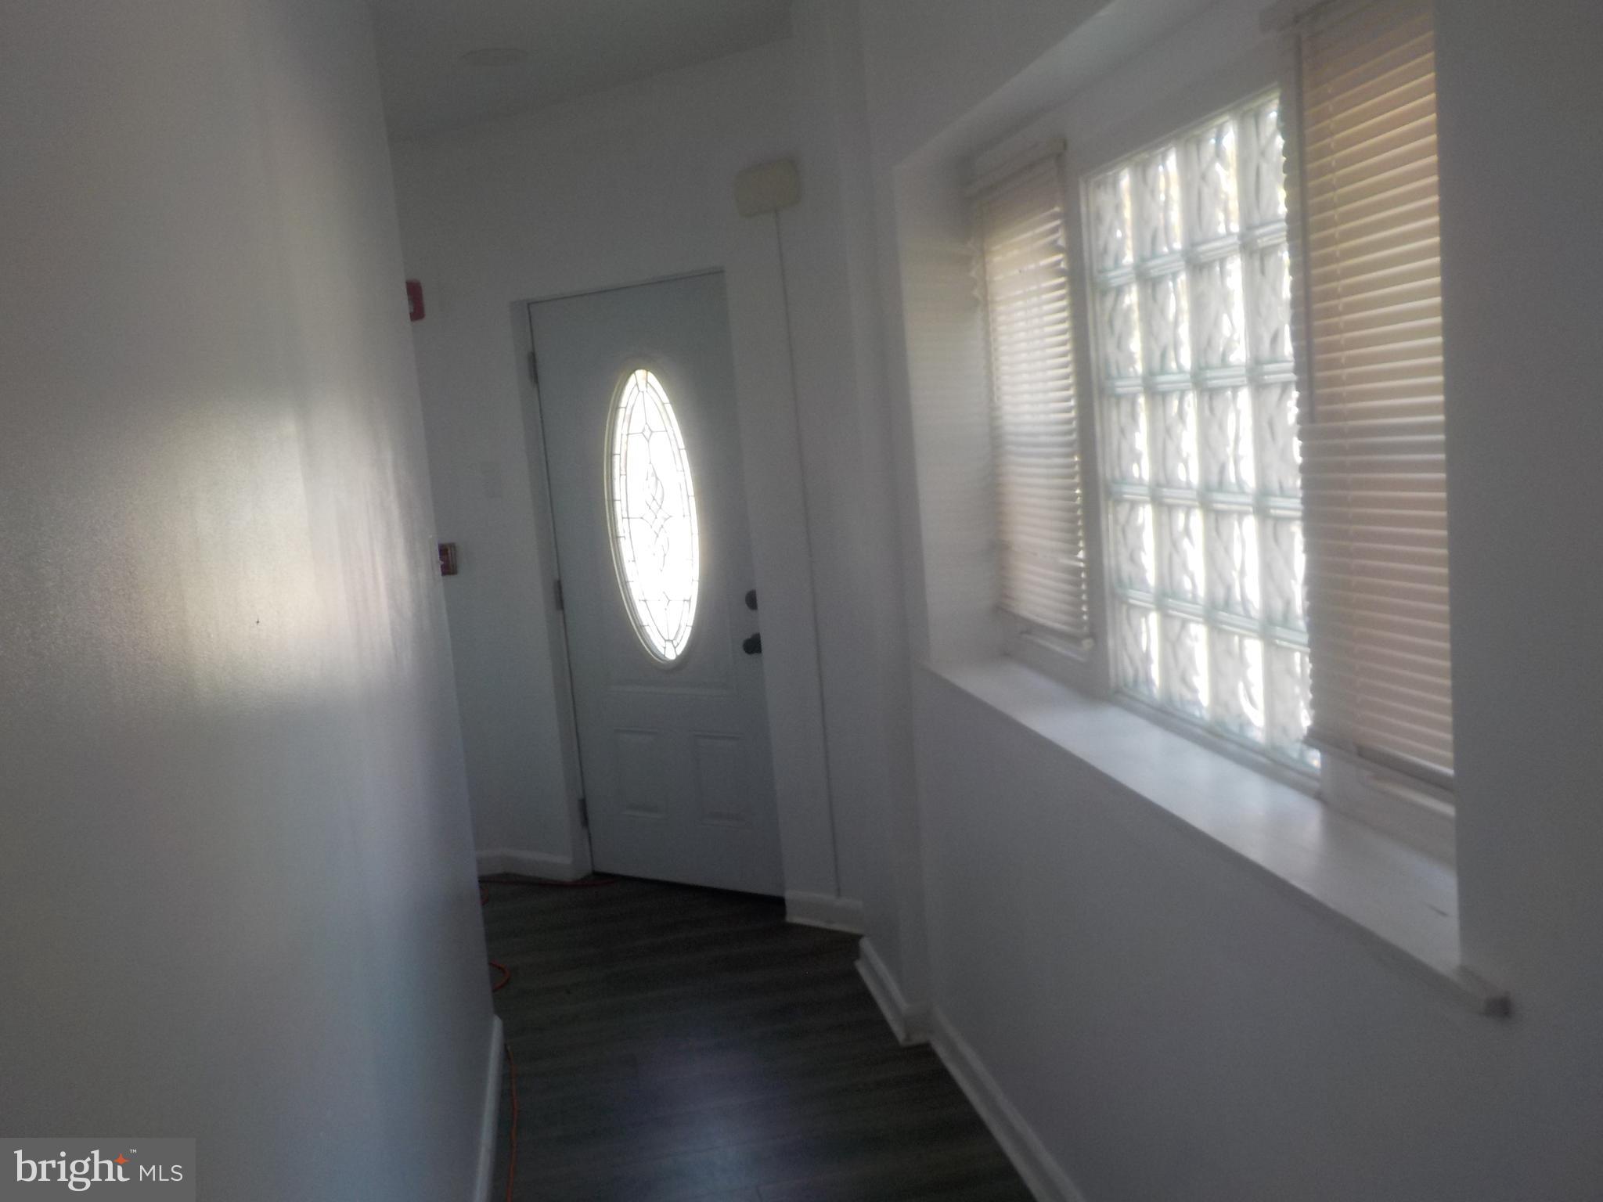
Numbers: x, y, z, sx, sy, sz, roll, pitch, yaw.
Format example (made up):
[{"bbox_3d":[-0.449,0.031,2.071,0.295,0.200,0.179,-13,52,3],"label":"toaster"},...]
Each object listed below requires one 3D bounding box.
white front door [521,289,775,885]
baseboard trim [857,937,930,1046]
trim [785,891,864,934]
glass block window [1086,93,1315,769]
[{"bbox_3d":[-0.476,-0.019,4.746,0.912,2.071,0.071,0,9,34],"label":"white front door"},{"bbox_3d":[0.232,1.056,3.865,0.072,0.107,0.593,-7,8,-11],"label":"baseboard trim"},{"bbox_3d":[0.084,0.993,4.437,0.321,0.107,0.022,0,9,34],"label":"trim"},{"bbox_3d":[0.686,-0.266,2.260,0.092,0.970,0.734,-7,8,-11],"label":"glass block window"}]

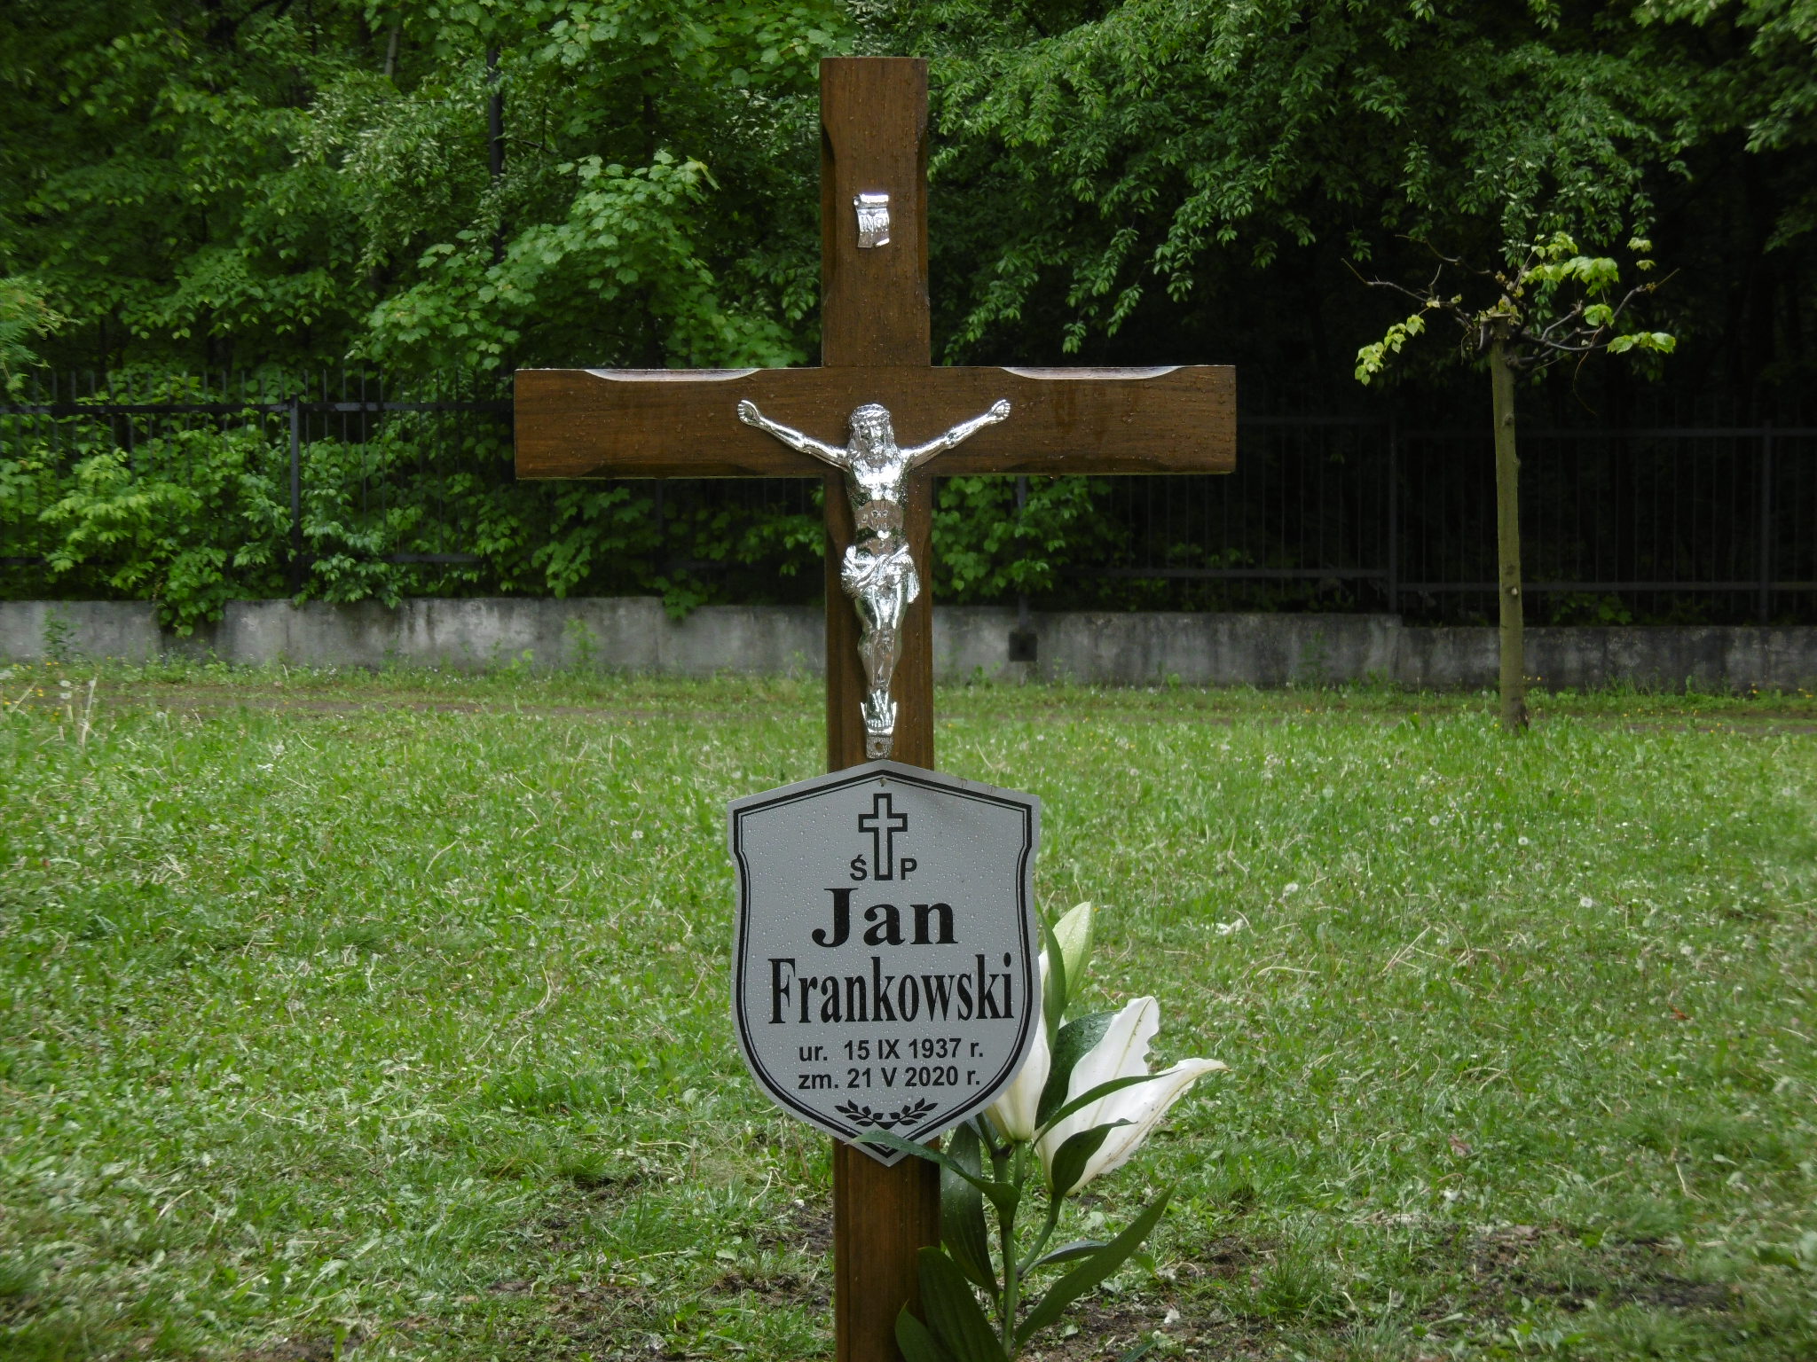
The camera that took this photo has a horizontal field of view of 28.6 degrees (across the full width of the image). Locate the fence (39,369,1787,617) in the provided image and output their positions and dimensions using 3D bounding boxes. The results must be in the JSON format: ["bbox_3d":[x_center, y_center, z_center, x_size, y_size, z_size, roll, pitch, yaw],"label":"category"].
[{"bbox_3d":[0.000,-1.226,23.800,12.300,1.650,0.080,0,4,2],"label":"fence"}]

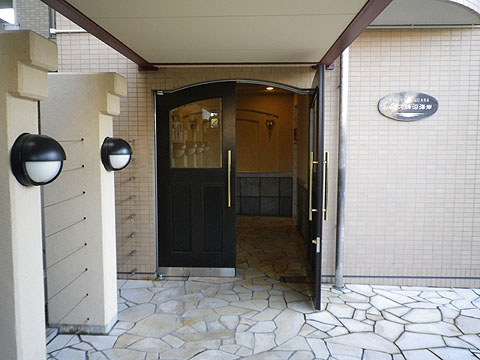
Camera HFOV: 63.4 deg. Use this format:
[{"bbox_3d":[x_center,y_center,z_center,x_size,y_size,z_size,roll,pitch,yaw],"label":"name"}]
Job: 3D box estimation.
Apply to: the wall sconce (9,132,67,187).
[{"bbox_3d":[-0.975,-0.098,1.948,0.187,0.267,0.267,0,4,2],"label":"wall sconce"}]

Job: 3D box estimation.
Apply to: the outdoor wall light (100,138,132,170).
[{"bbox_3d":[-0.935,-0.199,3.025,0.187,0.267,0.267,0,4,2],"label":"outdoor wall light"}]

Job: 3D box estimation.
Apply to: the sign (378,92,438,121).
[{"bbox_3d":[1.721,-0.750,3.961,0.600,0.297,0.035,0,4,2],"label":"sign"}]

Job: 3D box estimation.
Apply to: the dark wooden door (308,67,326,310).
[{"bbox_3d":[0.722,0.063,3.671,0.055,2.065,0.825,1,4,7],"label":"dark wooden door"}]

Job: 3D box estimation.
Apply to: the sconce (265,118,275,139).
[{"bbox_3d":[0.599,-1.035,7.878,0.190,0.410,0.130,0,4,2],"label":"sconce"}]

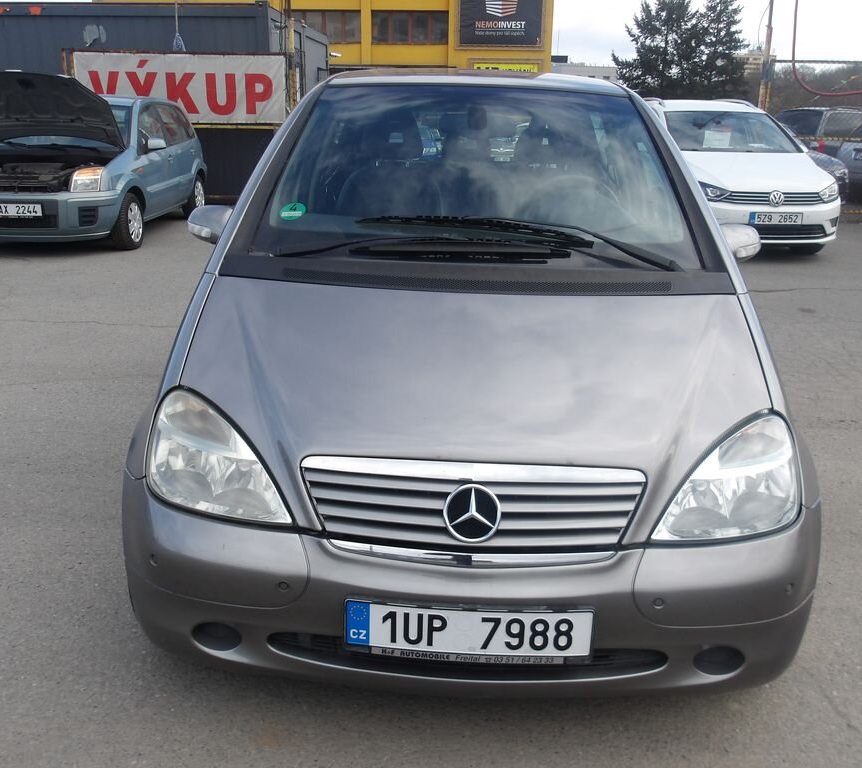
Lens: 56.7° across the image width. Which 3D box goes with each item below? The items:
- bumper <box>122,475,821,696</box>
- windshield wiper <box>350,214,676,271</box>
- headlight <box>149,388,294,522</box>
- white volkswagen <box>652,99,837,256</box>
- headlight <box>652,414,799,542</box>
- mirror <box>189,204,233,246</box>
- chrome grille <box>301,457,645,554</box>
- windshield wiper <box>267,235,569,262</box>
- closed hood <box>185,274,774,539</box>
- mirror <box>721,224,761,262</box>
[{"bbox_3d":[0.085,0.487,1.887,1.700,0.420,0.440,2,19,1],"label":"bumper"},{"bbox_3d":[0.237,-0.401,2.227,0.920,0.130,0.130,2,19,1],"label":"windshield wiper"},{"bbox_3d":[-0.498,0.159,1.860,0.400,0.240,0.300,2,19,1],"label":"headlight"},{"bbox_3d":[3.191,-2.589,9.595,1.860,1.590,4.340,-1,19,-3],"label":"white volkswagen"},{"bbox_3d":[0.691,0.206,1.837,0.400,0.240,0.300,2,19,1],"label":"headlight"},{"bbox_3d":[-0.706,-0.526,2.639,0.210,0.140,0.150,2,19,1],"label":"mirror"},{"bbox_3d":[0.090,0.270,1.720,0.760,0.200,0.130,2,7,1],"label":"chrome grille"},{"bbox_3d":[-0.033,-0.371,2.194,0.840,0.090,0.110,2,19,1],"label":"windshield wiper"},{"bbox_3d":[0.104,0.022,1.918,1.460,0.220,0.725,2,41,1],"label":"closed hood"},{"bbox_3d":[0.983,-0.459,2.605,0.210,0.140,0.150,2,19,1],"label":"mirror"}]

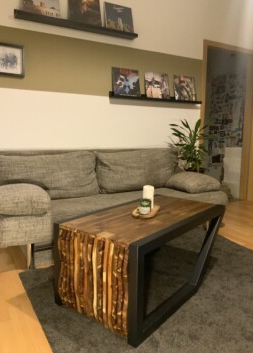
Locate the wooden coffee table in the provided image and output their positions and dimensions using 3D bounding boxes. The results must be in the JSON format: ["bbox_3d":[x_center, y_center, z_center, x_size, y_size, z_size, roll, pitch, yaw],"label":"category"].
[{"bbox_3d":[0.137,0.430,1.737,0.527,0.437,0.959,6,9,38],"label":"wooden coffee table"}]

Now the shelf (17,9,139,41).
[{"bbox_3d":[-0.415,-1.416,2.754,1.160,0.070,0.120,-4,9,-29],"label":"shelf"}]

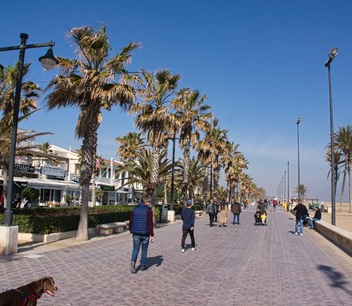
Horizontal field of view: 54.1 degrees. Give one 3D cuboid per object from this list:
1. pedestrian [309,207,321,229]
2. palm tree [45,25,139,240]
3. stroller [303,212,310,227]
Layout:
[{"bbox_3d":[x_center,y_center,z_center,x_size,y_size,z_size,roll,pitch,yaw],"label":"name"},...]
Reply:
[{"bbox_3d":[8.550,3.999,21.115,0.850,1.300,0.550,-1,-8,16],"label":"pedestrian"},{"bbox_3d":[-3.647,-1.023,14.430,3.750,9.056,3.750,-1,-8,15],"label":"palm tree"},{"bbox_3d":[8.965,4.490,23.721,0.580,1.020,0.900,5,-9,-29],"label":"stroller"}]

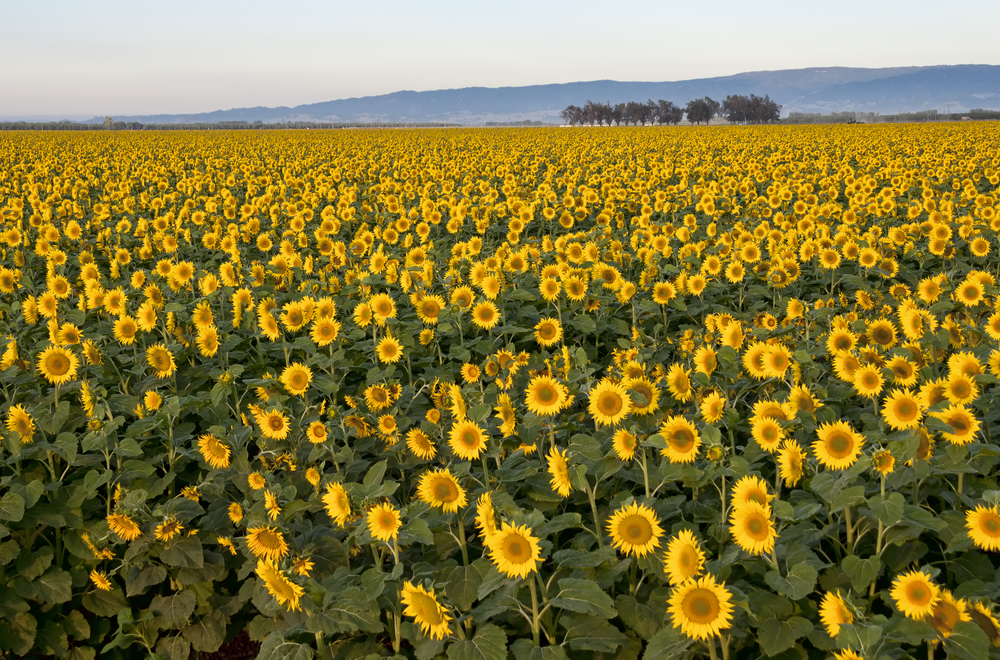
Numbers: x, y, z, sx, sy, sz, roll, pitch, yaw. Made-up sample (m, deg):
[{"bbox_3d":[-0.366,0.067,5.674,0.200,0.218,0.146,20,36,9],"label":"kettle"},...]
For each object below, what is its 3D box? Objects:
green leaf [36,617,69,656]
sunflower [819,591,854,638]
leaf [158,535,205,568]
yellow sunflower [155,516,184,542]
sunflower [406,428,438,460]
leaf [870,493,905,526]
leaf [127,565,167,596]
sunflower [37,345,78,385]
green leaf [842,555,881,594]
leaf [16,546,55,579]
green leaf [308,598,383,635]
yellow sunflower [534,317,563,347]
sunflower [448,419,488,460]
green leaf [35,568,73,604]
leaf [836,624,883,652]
[{"bbox_3d":[-1.844,1.263,7.200,0.140,0.160,0.070,-1,7,-6],"label":"green leaf"},{"bbox_3d":[1.207,1.017,6.250,0.070,0.180,0.170,-11,12,-40],"label":"sunflower"},{"bbox_3d":[-1.658,1.159,9.100,0.235,0.080,0.200,-2,45,-11],"label":"leaf"},{"bbox_3d":[-1.324,0.799,7.000,0.135,0.120,0.060,-1,37,-1],"label":"yellow sunflower"},{"bbox_3d":[-0.409,0.596,9.100,0.170,0.175,0.065,5,29,37],"label":"sunflower"},{"bbox_3d":[1.685,0.781,7.600,0.145,0.145,0.060,0,7,6],"label":"leaf"},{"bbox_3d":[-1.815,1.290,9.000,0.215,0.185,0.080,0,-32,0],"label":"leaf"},{"bbox_3d":[-2.532,0.197,10.000,0.238,0.235,0.065,-2,1,-10],"label":"sunflower"},{"bbox_3d":[1.634,1.105,7.900,0.170,0.185,0.060,1,-22,12],"label":"green leaf"},{"bbox_3d":[-2.286,1.149,8.600,0.180,0.190,0.060,-1,-33,-8],"label":"leaf"},{"bbox_3d":[-0.548,1.016,6.200,0.260,0.120,0.150,-1,7,-6],"label":"green leaf"},{"bbox_3d":[0.339,0.011,12.200,0.200,0.200,0.060,0,-1,5],"label":"yellow sunflower"},{"bbox_3d":[-0.148,0.514,8.200,0.195,0.195,0.060,1,-4,11],"label":"sunflower"},{"bbox_3d":[-2.151,1.233,8.400,0.190,0.200,0.060,-1,-36,-8],"label":"green leaf"},{"bbox_3d":[1.241,1.068,6.050,0.165,0.110,0.110,0,7,6],"label":"leaf"}]

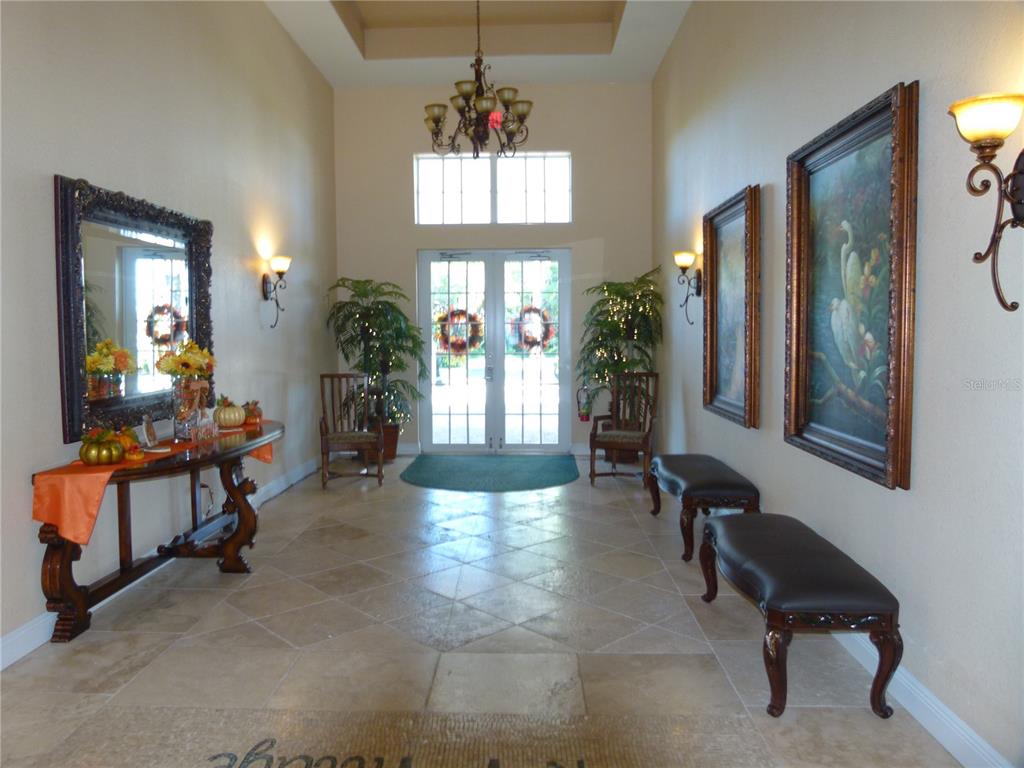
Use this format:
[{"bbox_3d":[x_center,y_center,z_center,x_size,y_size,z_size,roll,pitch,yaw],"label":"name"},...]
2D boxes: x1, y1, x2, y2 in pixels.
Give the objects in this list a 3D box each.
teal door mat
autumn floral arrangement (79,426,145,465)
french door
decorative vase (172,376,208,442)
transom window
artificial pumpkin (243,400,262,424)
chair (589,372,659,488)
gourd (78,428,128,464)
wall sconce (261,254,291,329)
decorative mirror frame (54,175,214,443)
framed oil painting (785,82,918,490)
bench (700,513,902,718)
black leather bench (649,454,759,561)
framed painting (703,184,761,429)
[{"bbox_3d":[-0.238,0.916,7.856,1.870,0.012,2.000,-1,4,1],"label":"teal door mat"},{"bbox_3d":[-2.030,0.303,3.762,0.285,0.180,0.220,-3,5,-28],"label":"autumn floral arrangement"},{"bbox_3d":[-0.199,-0.369,8.796,1.819,2.432,0.101,0,4,2],"label":"french door"},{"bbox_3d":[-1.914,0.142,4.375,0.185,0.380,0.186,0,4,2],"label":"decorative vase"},{"bbox_3d":[-0.217,-2.290,8.677,1.839,0.814,0.101,0,4,2],"label":"transom window"},{"bbox_3d":[-1.830,0.199,5.224,0.140,0.160,0.140,-2,4,-19],"label":"artificial pumpkin"},{"bbox_3d":[1.107,0.431,7.186,0.570,1.050,0.600,1,4,20],"label":"chair"},{"bbox_3d":[-2.041,0.310,3.703,0.210,0.170,0.210,-3,5,-28],"label":"gourd"},{"bbox_3d":[-2.054,-0.789,6.431,0.250,0.620,0.200,-1,4,1],"label":"wall sconce"},{"bbox_3d":[-2.170,-0.426,4.429,0.140,1.330,1.490,-1,4,1],"label":"decorative mirror frame"},{"bbox_3d":[1.462,-0.394,3.306,0.075,1.492,1.176,0,4,2],"label":"framed oil painting"},{"bbox_3d":[1.242,0.986,3.438,0.520,0.485,1.270,-1,4,1],"label":"bench"},{"bbox_3d":[1.302,0.827,5.210,0.492,0.477,1.296,0,4,2],"label":"black leather bench"},{"bbox_3d":[1.511,-0.513,5.166,0.075,1.497,1.206,0,4,2],"label":"framed painting"}]

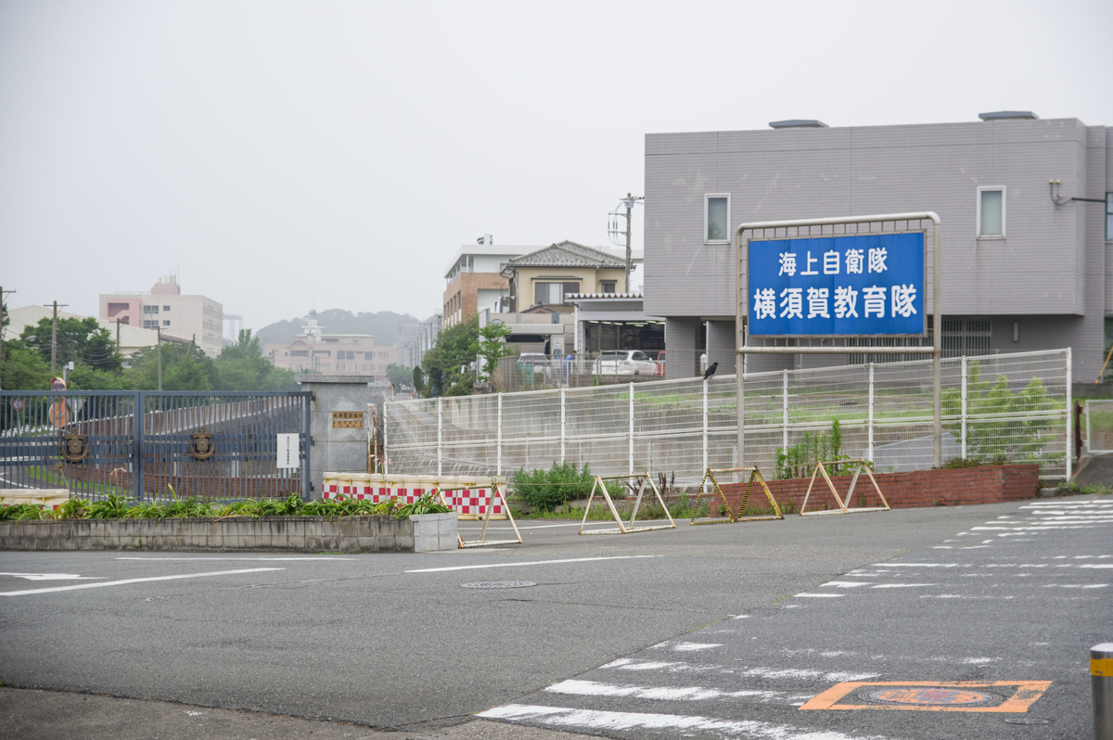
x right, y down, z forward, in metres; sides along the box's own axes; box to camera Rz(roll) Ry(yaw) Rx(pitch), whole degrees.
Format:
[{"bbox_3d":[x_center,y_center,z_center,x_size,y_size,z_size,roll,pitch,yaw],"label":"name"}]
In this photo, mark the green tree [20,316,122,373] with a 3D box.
[{"bbox_3d":[-36.700,-0.200,175.000,7.200,7.200,6.200,0,0,0],"label":"green tree"}]

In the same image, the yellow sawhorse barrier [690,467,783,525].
[{"bbox_3d":[2.660,1.850,34.400,0.970,0.820,0.950,0,0,-37],"label":"yellow sawhorse barrier"}]

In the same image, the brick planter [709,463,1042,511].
[{"bbox_3d":[4.820,1.890,35.830,0.850,0.580,6.100,0,-5,-38],"label":"brick planter"}]

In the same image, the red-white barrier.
[{"bbox_3d":[-2.720,2.360,42.900,3.650,0.800,0.550,0,0,24],"label":"red-white barrier"}]

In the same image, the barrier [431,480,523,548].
[{"bbox_3d":[-1.183,2.037,32.300,0.800,0.830,1.250,-1,1,42],"label":"barrier"}]

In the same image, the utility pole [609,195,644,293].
[{"bbox_3d":[4.050,-4.950,135.000,2.000,10.500,0.800,0,0,0],"label":"utility pole"}]

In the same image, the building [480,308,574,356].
[{"bbox_3d":[-1.430,-1.290,117.000,4.900,3.500,6.500,0,0,-4],"label":"building"}]

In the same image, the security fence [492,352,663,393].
[{"bbox_3d":[0.395,0.079,79.000,1.300,1.300,17.000,0,0,-15],"label":"security fence"}]

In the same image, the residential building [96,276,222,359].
[{"bbox_3d":[-91.000,-8.850,541.000,24.000,22.500,78.000,0,0,-5],"label":"residential building"}]

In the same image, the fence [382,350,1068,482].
[{"bbox_3d":[1.980,1.130,41.070,0.100,2.050,18.100,0,-3,-38],"label":"fence"}]

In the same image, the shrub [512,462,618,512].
[{"bbox_3d":[0.144,2.042,40.000,1.800,0.870,1.200,0,0,0],"label":"shrub"}]

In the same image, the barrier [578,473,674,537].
[{"bbox_3d":[1.022,1.944,33.600,0.800,0.830,1.250,-2,1,37],"label":"barrier"}]

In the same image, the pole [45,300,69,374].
[{"bbox_3d":[-33.400,-0.800,155.000,1.650,7.600,0.350,0,0,-6],"label":"pole"}]

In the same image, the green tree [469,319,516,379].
[{"bbox_3d":[-2.699,-0.796,97.000,2.000,2.650,1.900,0,0,0],"label":"green tree"}]

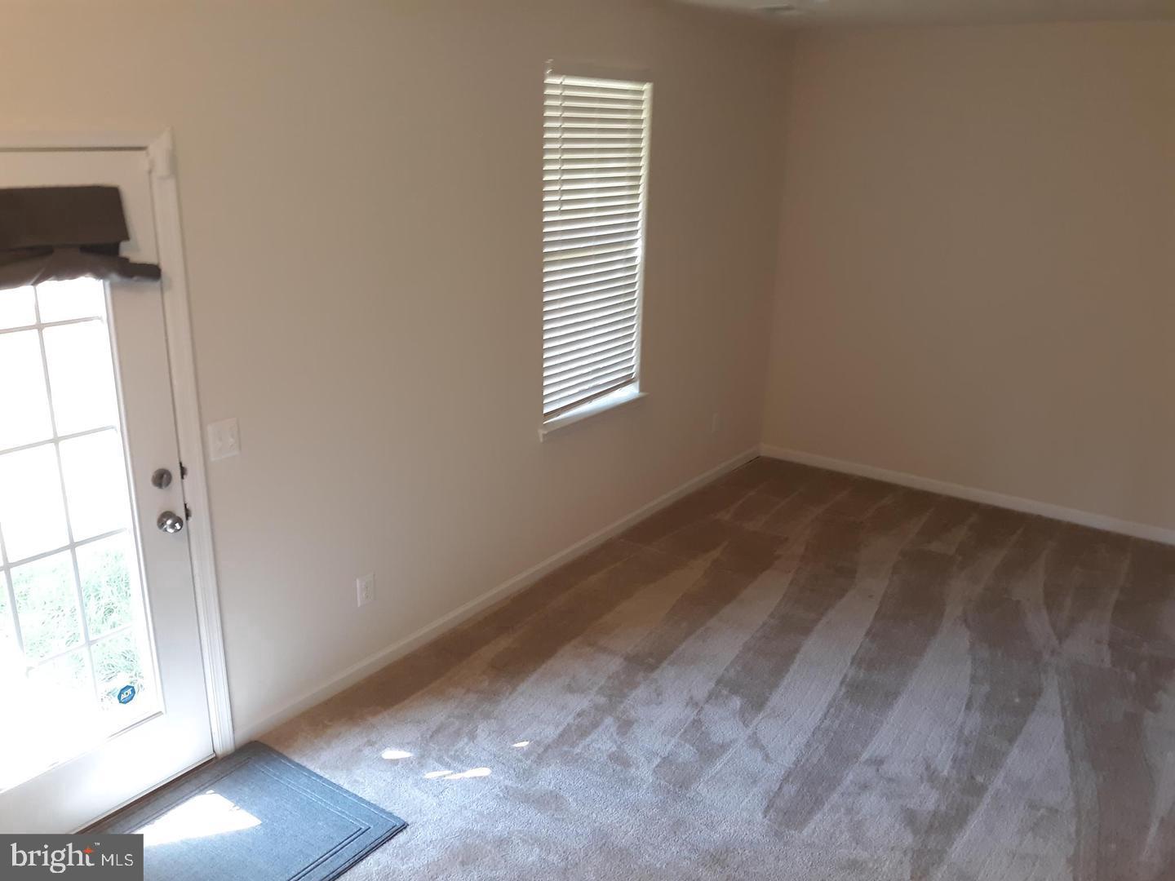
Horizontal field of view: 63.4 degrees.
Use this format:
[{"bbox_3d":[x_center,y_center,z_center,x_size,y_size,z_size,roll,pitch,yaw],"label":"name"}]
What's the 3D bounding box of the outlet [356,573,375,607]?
[{"bbox_3d":[-0.869,0.588,3.728,0.010,0.118,0.075,13,21,33],"label":"outlet"}]

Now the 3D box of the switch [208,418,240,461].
[{"bbox_3d":[-1.171,-0.003,3.065,0.015,0.118,0.114,13,21,33],"label":"switch"}]

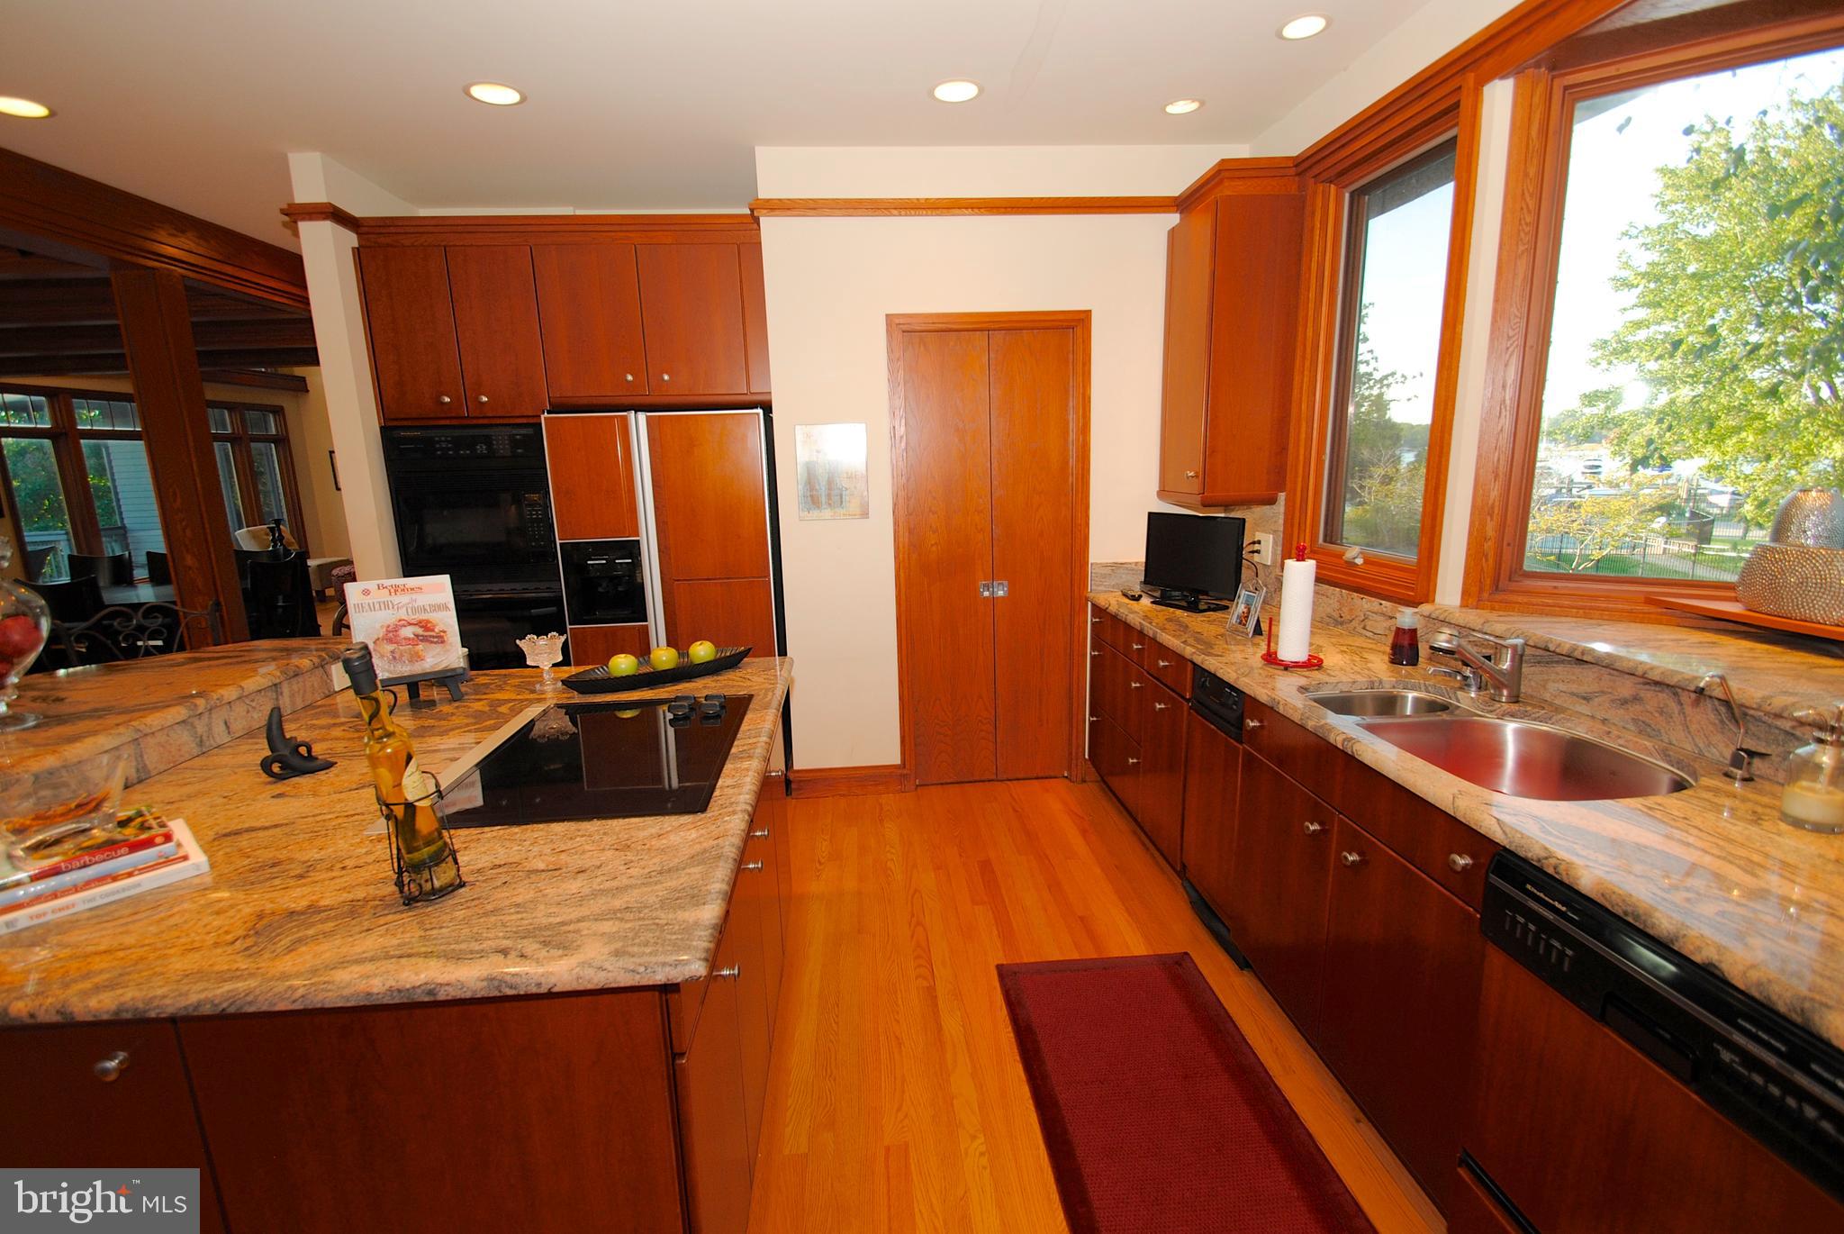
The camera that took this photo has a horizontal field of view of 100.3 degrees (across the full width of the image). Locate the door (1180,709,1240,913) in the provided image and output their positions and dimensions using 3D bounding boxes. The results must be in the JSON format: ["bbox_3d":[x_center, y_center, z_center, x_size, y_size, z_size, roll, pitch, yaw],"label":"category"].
[{"bbox_3d":[0.895,0.596,2.348,0.040,0.555,0.363,-2,11,-4],"label":"door"}]

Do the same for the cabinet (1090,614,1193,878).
[{"bbox_3d":[1.147,0.391,3.107,0.627,0.783,1.095,-2,10,-4],"label":"cabinet"}]

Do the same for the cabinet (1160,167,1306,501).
[{"bbox_3d":[1.243,-1.100,3.168,0.325,1.243,0.454,-2,10,-4],"label":"cabinet"}]

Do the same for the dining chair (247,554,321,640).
[{"bbox_3d":[-5.183,0.037,5.937,0.540,0.965,0.460,-2,10,-4],"label":"dining chair"}]

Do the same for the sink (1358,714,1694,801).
[{"bbox_3d":[1.187,0.378,1.564,0.420,0.200,0.500,-2,11,-4],"label":"sink"}]

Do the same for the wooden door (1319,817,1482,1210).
[{"bbox_3d":[0.930,0.752,1.534,0.025,0.590,0.400,-2,11,-4],"label":"wooden door"}]

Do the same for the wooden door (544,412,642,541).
[{"bbox_3d":[-1.343,-0.602,3.192,0.365,0.463,0.050,-2,11,-4],"label":"wooden door"}]

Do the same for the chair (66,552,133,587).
[{"bbox_3d":[-7.205,-0.030,6.603,0.450,0.965,0.540,-2,10,-4],"label":"chair"}]

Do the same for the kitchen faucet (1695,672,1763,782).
[{"bbox_3d":[1.403,0.184,1.328,0.100,0.185,0.045,7,14,40],"label":"kitchen faucet"}]

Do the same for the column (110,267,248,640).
[{"bbox_3d":[-3.573,-0.386,3.808,0.190,2.460,0.155,-2,11,-4],"label":"column"}]

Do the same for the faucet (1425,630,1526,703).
[{"bbox_3d":[1.294,0.115,1.794,0.250,0.175,0.065,-3,11,-9],"label":"faucet"}]

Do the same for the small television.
[{"bbox_3d":[1.084,-0.228,3.094,0.180,0.370,0.480,-7,12,-26],"label":"small television"}]

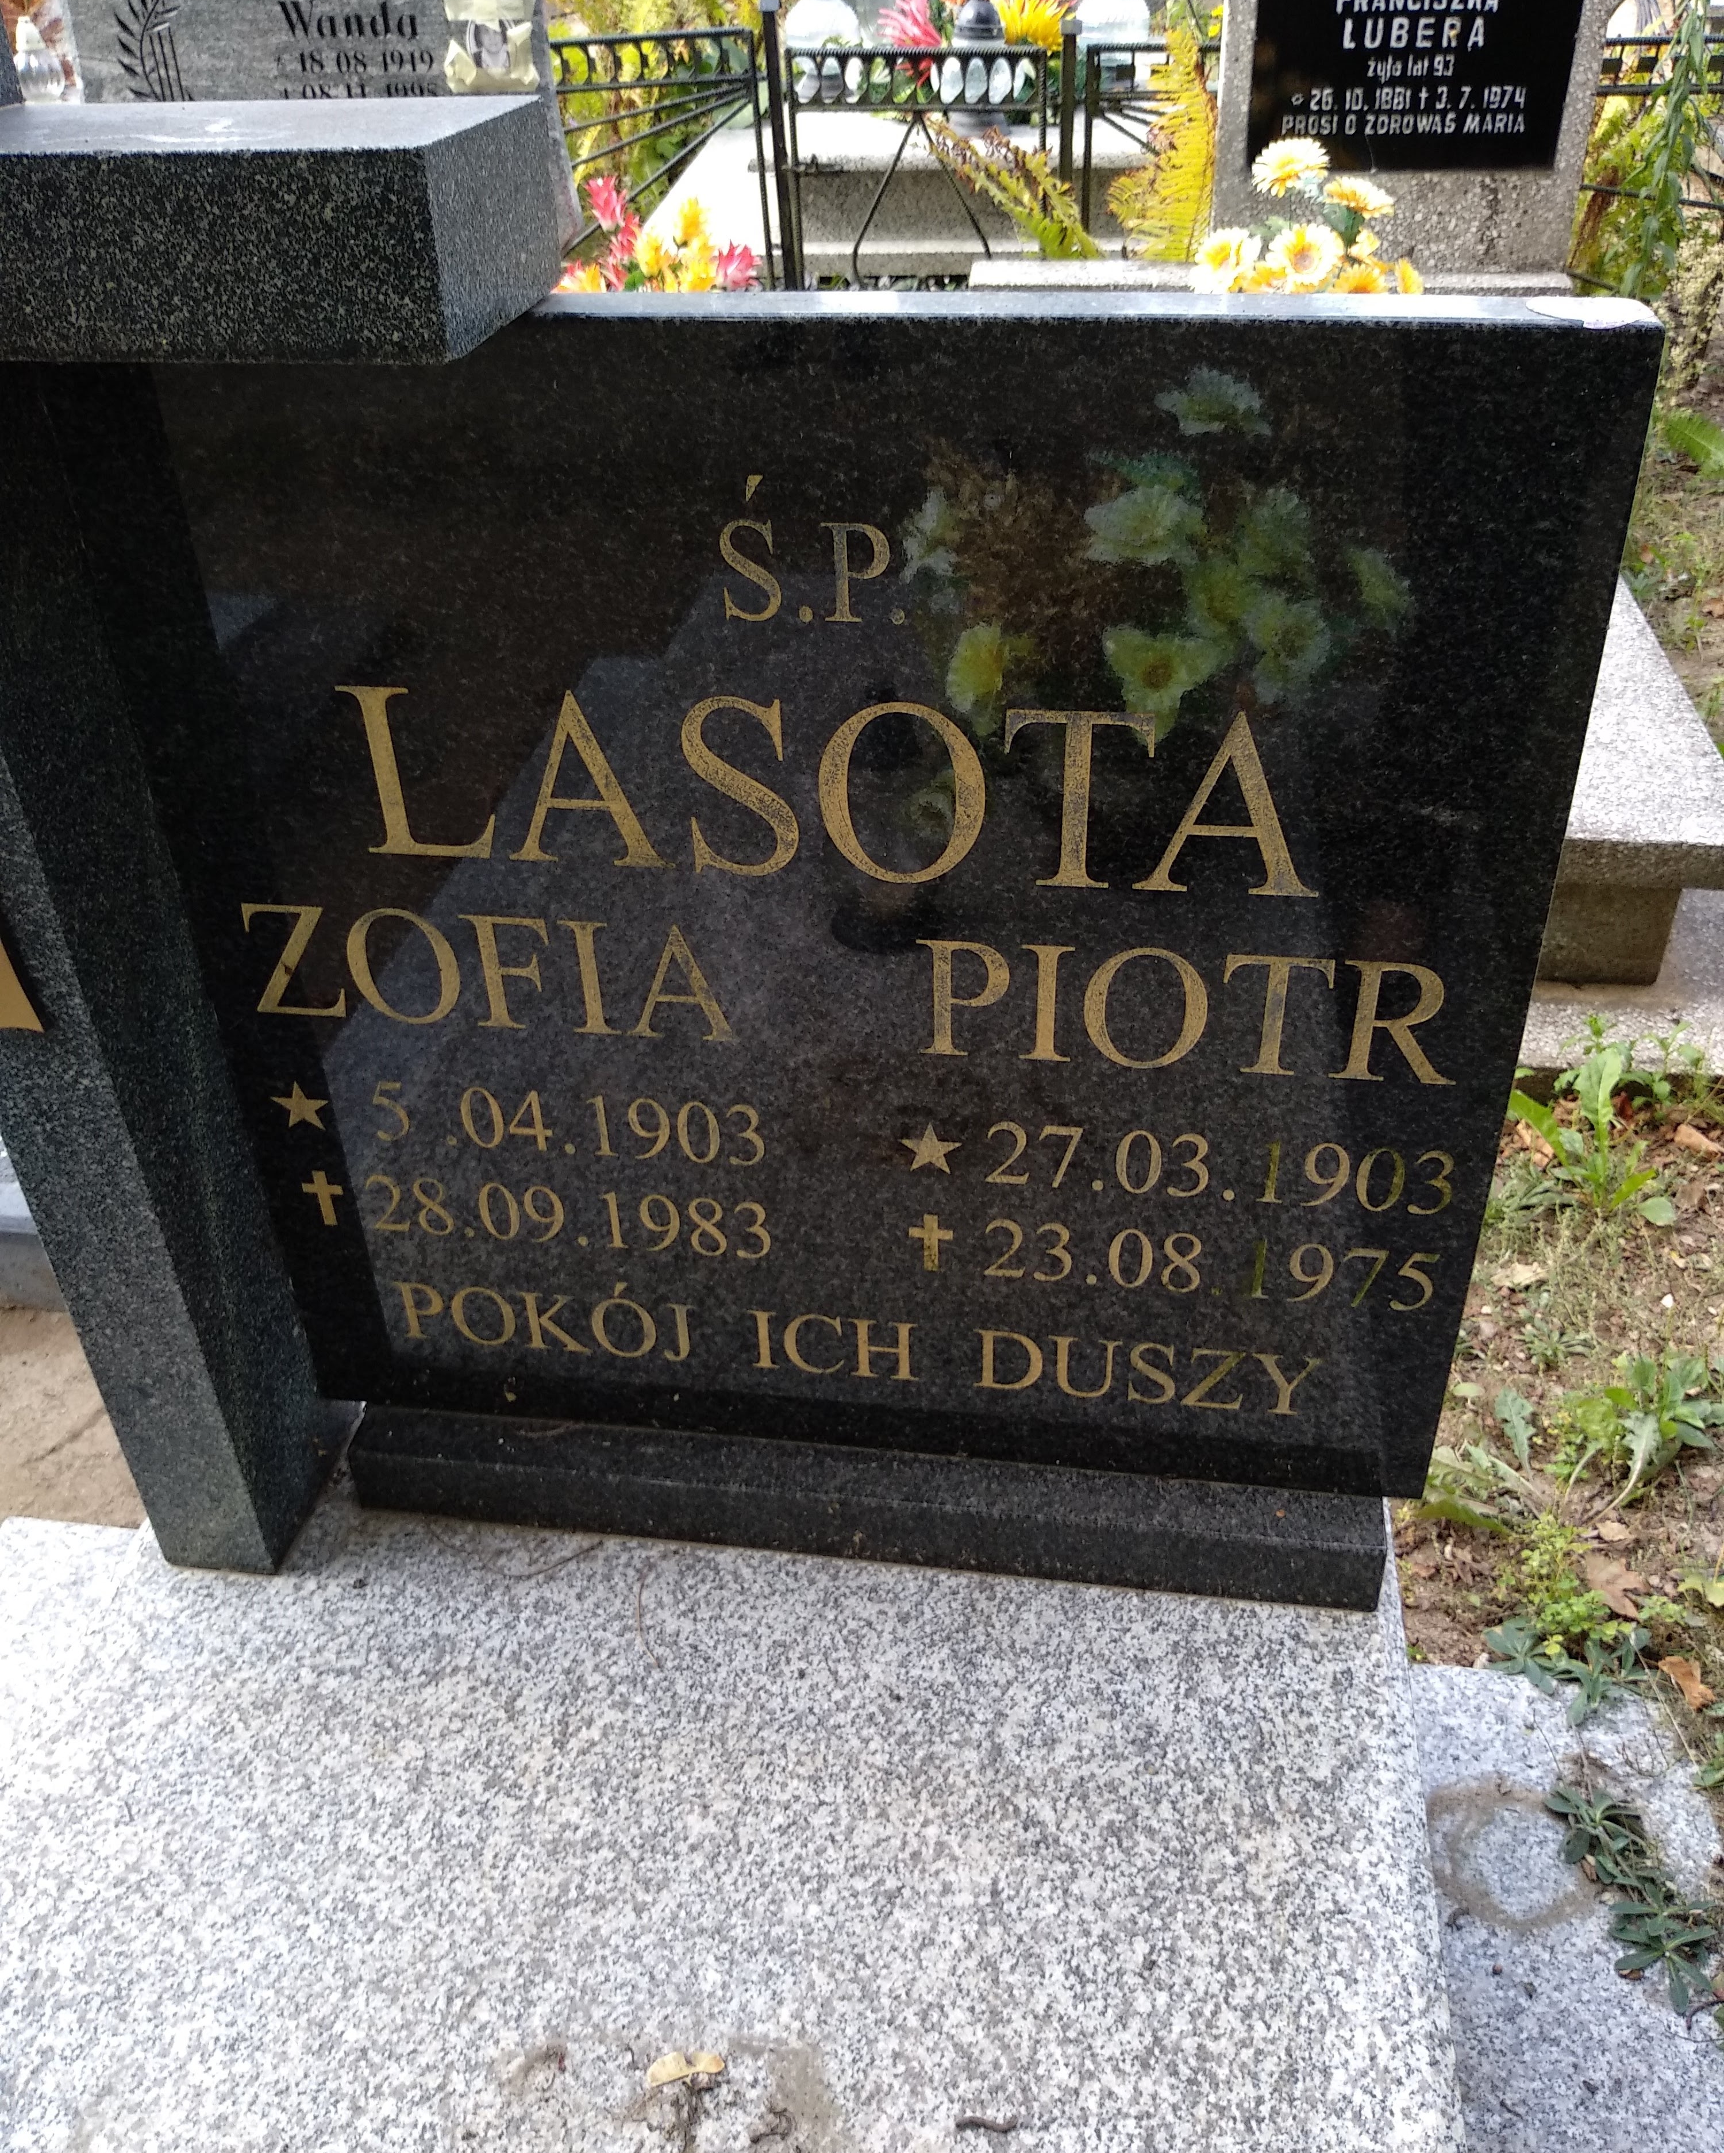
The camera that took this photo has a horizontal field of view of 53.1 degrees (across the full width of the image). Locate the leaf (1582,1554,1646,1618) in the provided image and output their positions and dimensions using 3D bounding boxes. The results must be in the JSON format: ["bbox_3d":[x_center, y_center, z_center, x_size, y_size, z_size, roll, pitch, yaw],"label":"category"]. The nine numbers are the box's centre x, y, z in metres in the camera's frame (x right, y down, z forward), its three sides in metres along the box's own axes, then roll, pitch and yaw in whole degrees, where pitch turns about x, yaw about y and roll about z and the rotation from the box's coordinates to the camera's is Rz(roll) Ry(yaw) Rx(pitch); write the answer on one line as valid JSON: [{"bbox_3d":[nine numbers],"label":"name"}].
[{"bbox_3d":[0.713,0.481,1.630,0.053,0.018,0.073,5,35,10],"label":"leaf"}]

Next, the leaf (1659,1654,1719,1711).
[{"bbox_3d":[0.740,0.540,1.540,0.032,0.020,0.055,-10,35,-12],"label":"leaf"}]

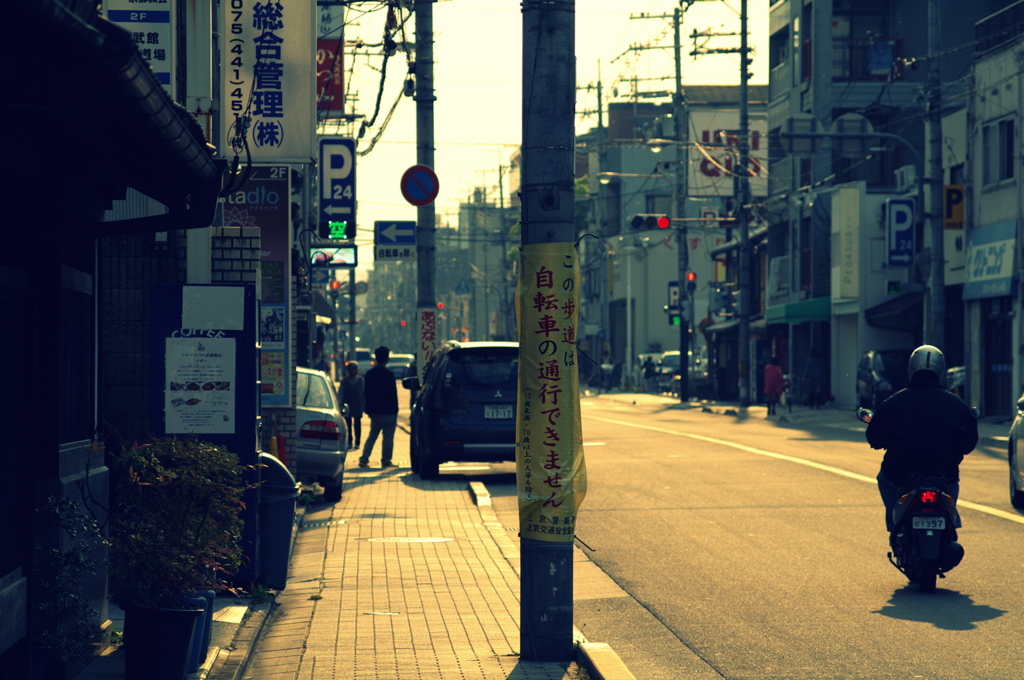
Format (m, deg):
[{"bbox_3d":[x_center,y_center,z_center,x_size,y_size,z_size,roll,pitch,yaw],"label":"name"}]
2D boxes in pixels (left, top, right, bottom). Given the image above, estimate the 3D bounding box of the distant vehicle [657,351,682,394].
[{"bbox_3d":[7.002,1.370,191.000,1.650,1.860,4.200,0,0,-5],"label":"distant vehicle"}]

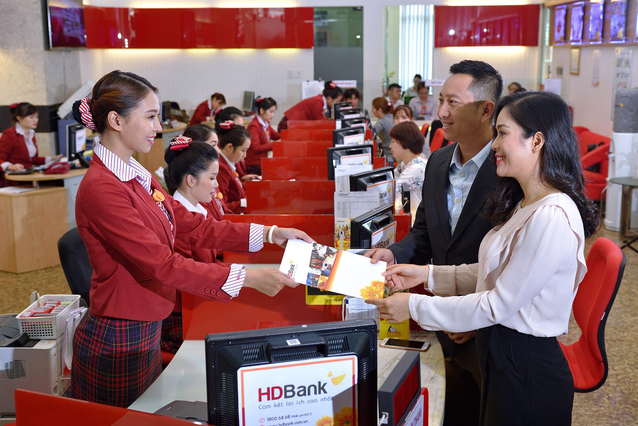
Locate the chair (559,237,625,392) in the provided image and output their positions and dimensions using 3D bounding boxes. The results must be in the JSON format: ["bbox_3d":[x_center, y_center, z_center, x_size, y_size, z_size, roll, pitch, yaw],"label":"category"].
[{"bbox_3d":[0.850,0.577,3.575,0.600,0.970,0.560,1,11,3],"label":"chair"}]

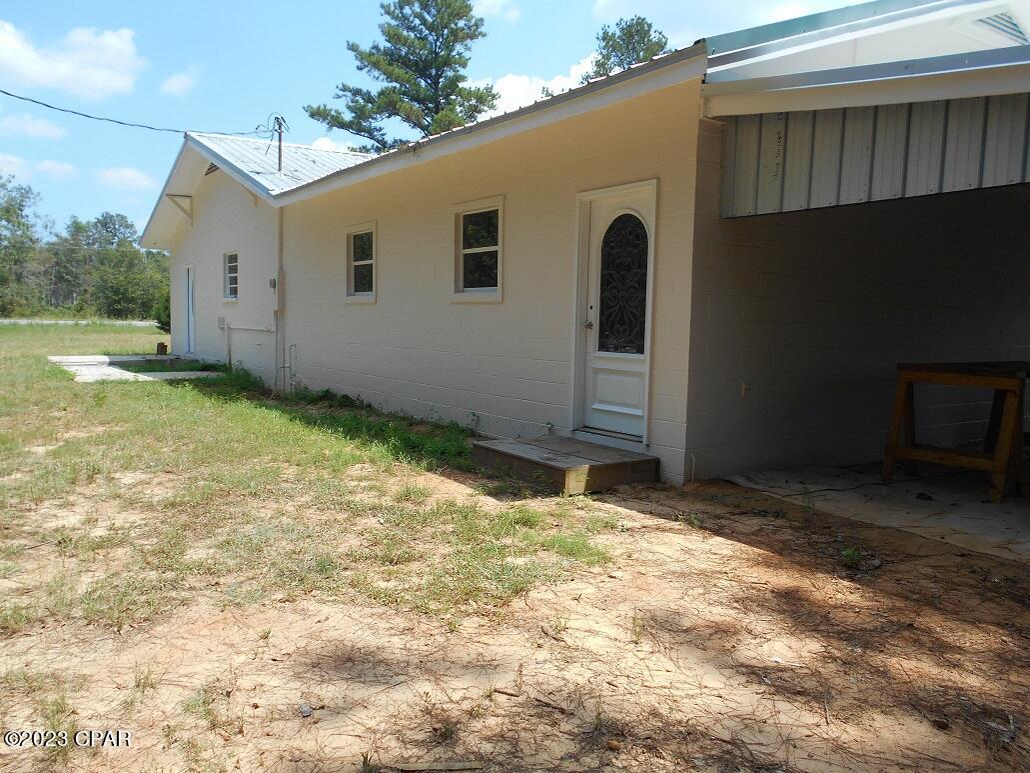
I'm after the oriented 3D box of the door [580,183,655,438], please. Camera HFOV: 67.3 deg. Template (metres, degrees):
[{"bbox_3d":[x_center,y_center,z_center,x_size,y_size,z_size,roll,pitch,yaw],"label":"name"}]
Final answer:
[{"bbox_3d":[0.861,-0.610,6.657,0.110,2.090,0.920,-2,6,-37],"label":"door"}]

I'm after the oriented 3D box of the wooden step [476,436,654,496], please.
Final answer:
[{"bbox_3d":[0.368,0.632,6.495,0.970,0.185,1.390,-2,6,-37],"label":"wooden step"}]

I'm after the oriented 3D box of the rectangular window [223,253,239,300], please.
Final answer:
[{"bbox_3d":[-5.722,-2.209,15.678,0.120,0.990,0.950,-2,6,-37],"label":"rectangular window"}]

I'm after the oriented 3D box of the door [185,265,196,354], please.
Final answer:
[{"bbox_3d":[-7.651,-1.804,18.299,0.110,2.060,0.960,-2,6,-37],"label":"door"}]

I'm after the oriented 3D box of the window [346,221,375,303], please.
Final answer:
[{"bbox_3d":[-2.047,-1.651,10.478,0.110,1.020,0.930,-2,6,-37],"label":"window"}]

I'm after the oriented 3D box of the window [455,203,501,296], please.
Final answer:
[{"bbox_3d":[-0.365,-1.424,8.238,0.110,1.020,0.930,-2,6,-37],"label":"window"}]

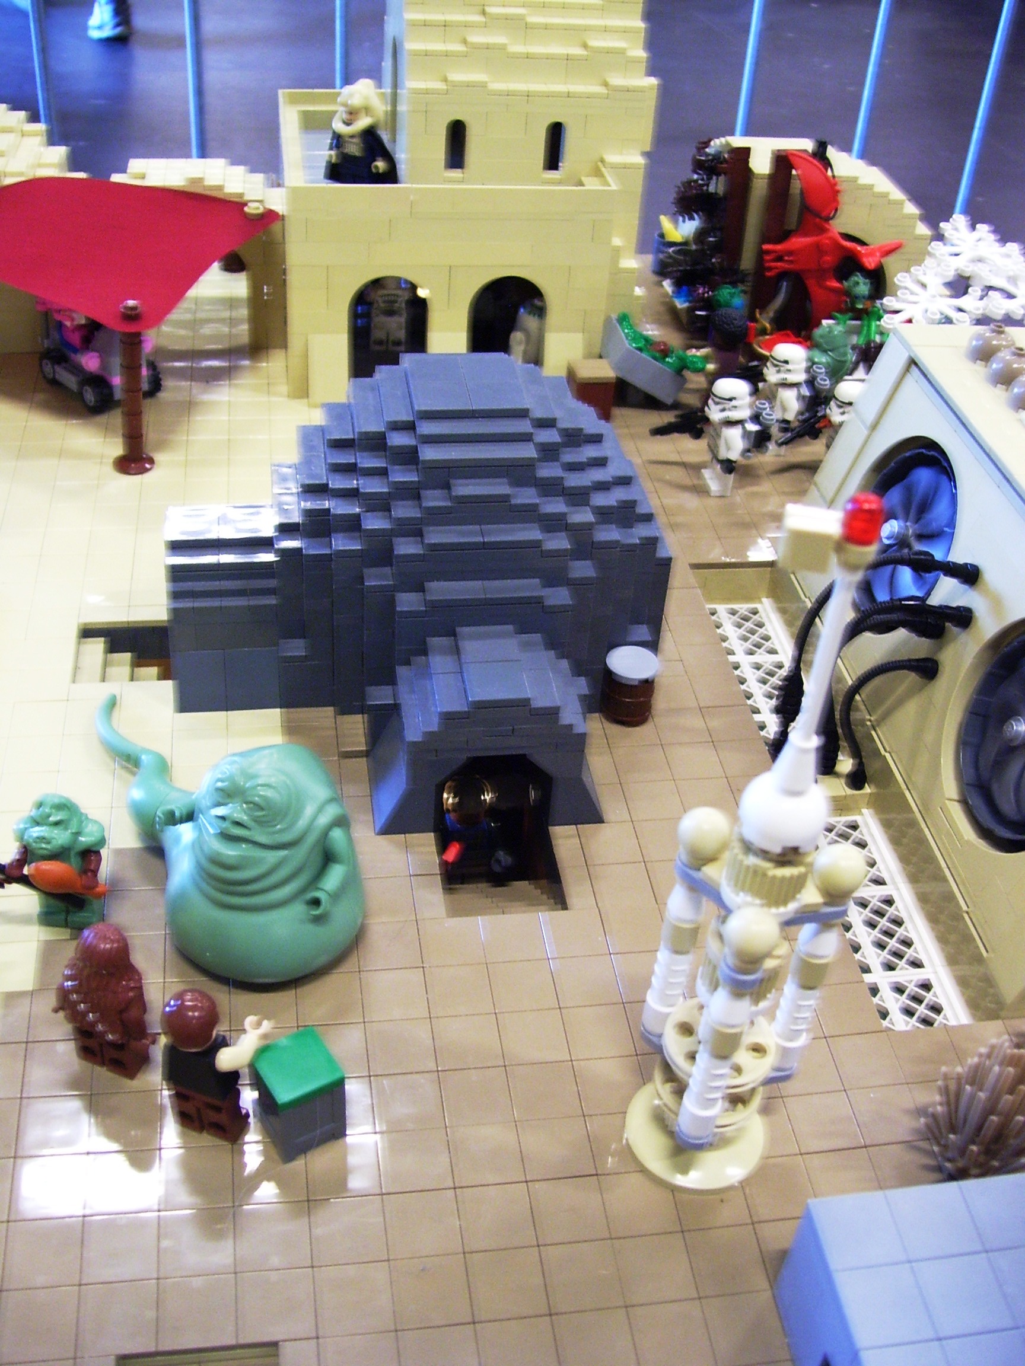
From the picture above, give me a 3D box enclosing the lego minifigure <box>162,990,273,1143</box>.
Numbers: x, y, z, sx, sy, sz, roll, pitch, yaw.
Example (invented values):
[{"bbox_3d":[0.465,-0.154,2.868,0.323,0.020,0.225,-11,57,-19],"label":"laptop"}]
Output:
[{"bbox_3d":[-0.066,0.080,0.314,0.024,0.042,0.019,16,39,12],"label":"lego minifigure"}]

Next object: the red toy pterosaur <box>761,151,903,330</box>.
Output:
[{"bbox_3d":[0.140,-0.192,0.632,0.063,0.086,0.034,-5,40,-15],"label":"red toy pterosaur"}]

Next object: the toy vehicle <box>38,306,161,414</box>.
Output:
[{"bbox_3d":[-0.167,-0.134,0.574,0.048,0.036,0.032,34,46,30],"label":"toy vehicle"}]

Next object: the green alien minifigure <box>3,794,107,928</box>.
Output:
[{"bbox_3d":[-0.113,0.044,0.354,0.026,0.041,0.018,2,39,-6],"label":"green alien minifigure"}]

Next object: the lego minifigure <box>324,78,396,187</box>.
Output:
[{"bbox_3d":[-0.059,-0.215,0.562,0.030,0.045,0.022,15,39,11],"label":"lego minifigure"}]

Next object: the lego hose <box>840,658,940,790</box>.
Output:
[{"bbox_3d":[0.113,0.011,0.438,0.029,0.047,0.010,-2,39,-10],"label":"lego hose"}]

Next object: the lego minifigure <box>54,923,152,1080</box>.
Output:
[{"bbox_3d":[-0.091,0.070,0.321,0.025,0.045,0.015,17,40,13],"label":"lego minifigure"}]

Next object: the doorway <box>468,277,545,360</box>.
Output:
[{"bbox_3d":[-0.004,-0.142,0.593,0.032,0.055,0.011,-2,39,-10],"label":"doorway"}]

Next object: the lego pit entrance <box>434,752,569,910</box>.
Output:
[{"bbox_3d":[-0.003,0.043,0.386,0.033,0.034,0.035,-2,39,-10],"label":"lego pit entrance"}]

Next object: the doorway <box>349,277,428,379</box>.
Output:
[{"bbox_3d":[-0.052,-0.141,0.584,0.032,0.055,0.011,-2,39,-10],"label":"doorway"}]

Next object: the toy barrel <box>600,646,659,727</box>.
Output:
[{"bbox_3d":[0.037,0.002,0.446,0.017,0.020,0.017,-2,39,-10],"label":"toy barrel"}]

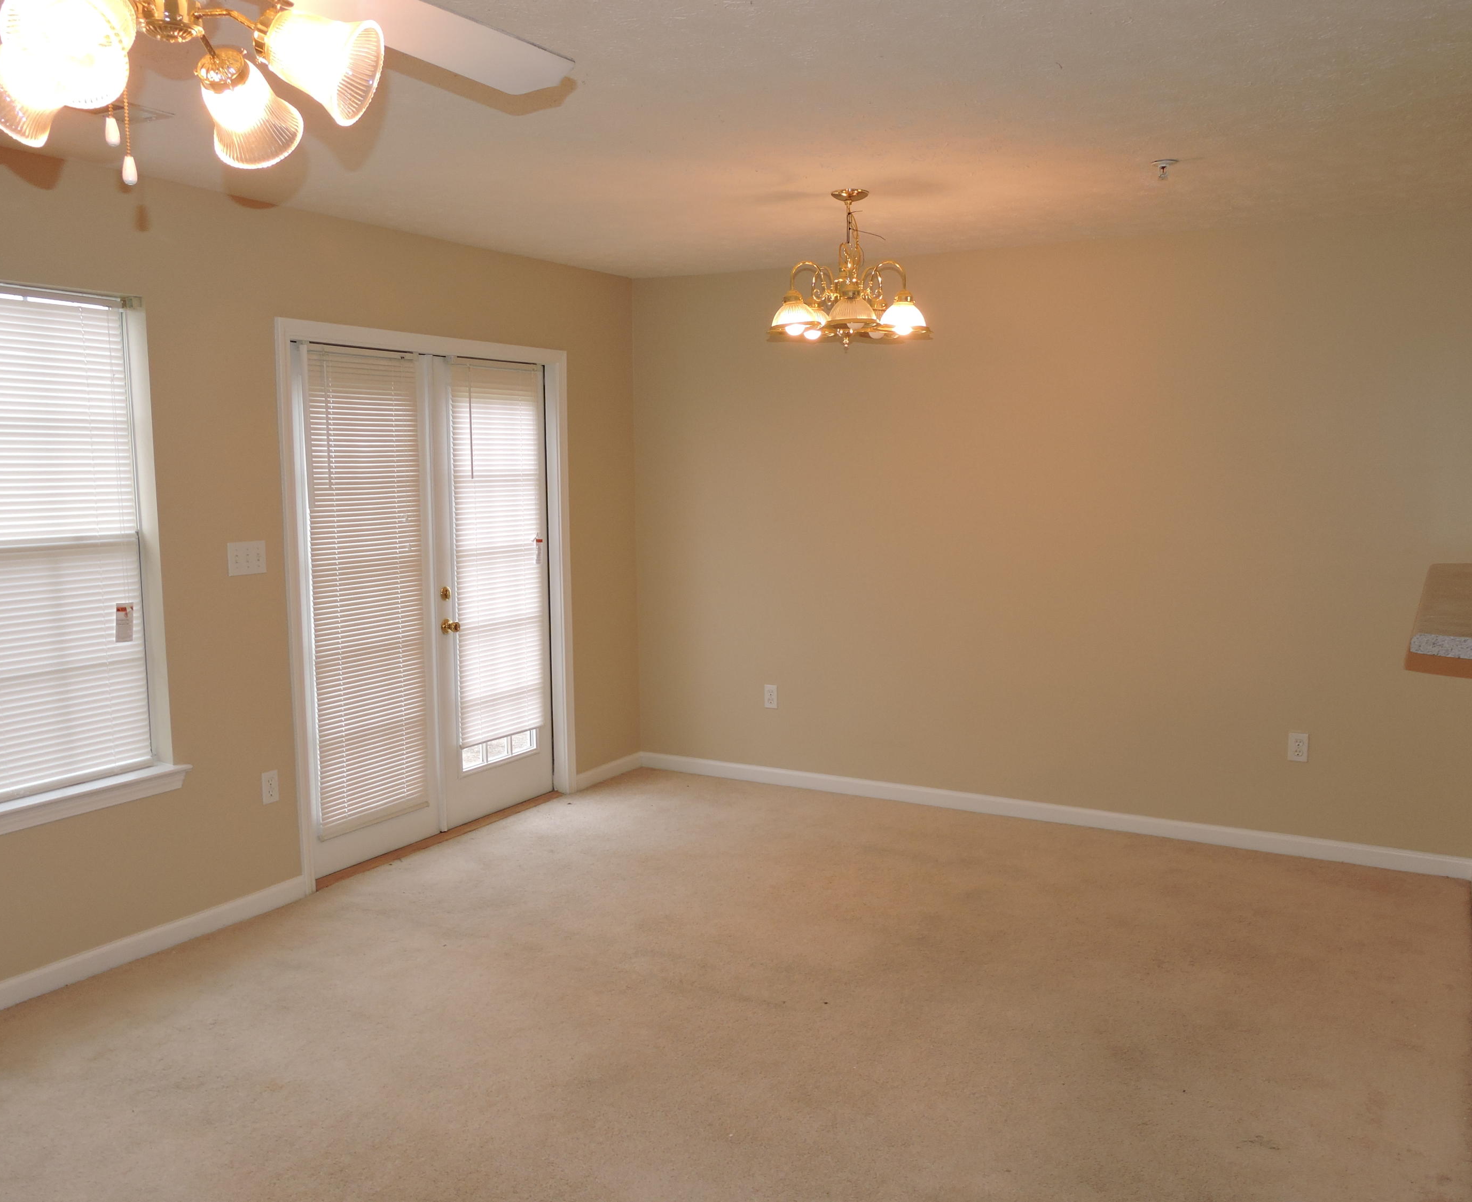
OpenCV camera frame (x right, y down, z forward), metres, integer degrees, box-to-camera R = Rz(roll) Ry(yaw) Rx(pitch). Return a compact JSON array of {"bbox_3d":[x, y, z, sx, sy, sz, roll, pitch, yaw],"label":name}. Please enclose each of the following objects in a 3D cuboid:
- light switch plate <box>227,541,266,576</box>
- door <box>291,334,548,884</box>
[{"bbox_3d":[-1.692,-0.148,4.490,0.008,0.113,0.160,3,7,29],"label":"light switch plate"},{"bbox_3d":[-1.263,-0.009,5.428,0.050,2.010,1.540,3,7,29],"label":"door"}]

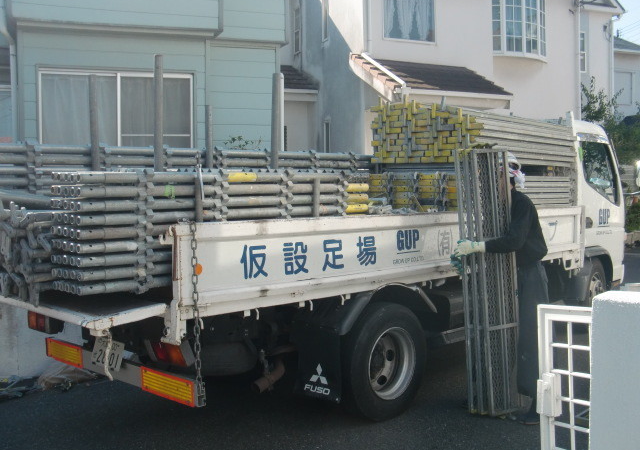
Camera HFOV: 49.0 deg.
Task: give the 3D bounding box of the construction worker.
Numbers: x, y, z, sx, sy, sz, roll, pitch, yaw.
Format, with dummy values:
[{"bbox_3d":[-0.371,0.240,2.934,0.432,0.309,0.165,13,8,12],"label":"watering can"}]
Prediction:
[{"bbox_3d":[1.155,0.400,4.500,0.620,1.720,0.540,0,2,5],"label":"construction worker"}]

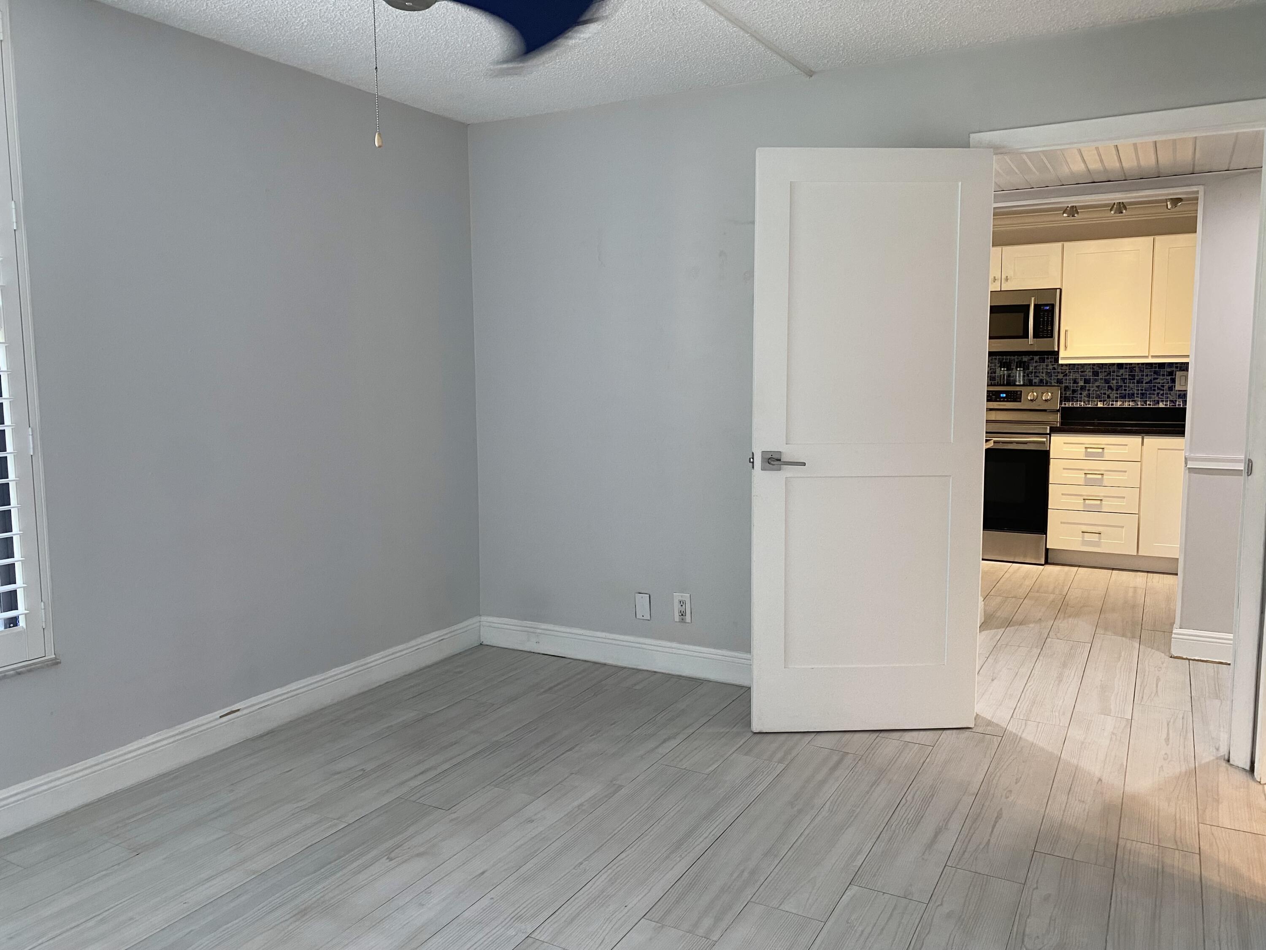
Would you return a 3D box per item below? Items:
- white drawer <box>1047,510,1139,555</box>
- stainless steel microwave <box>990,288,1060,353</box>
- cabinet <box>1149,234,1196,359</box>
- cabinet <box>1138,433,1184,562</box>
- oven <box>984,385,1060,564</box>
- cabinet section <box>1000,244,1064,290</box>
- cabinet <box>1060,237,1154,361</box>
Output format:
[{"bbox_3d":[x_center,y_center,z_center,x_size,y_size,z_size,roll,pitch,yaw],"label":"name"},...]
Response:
[{"bbox_3d":[3.093,0.341,6.384,0.525,0.263,0.500,3,7,28],"label":"white drawer"},{"bbox_3d":[2.591,-1.055,6.690,0.757,0.438,0.405,3,7,28],"label":"stainless steel microwave"},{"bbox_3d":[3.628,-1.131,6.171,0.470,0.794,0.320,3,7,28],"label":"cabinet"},{"bbox_3d":[3.563,0.120,6.174,0.470,0.744,0.620,3,7,28],"label":"cabinet"},{"bbox_3d":[2.525,-0.029,6.661,0.760,1.165,0.700,3,7,28],"label":"oven"},{"bbox_3d":[2.762,-1.412,6.539,0.375,0.301,0.320,3,8,29],"label":"cabinet section"},{"bbox_3d":[3.185,-1.154,6.407,0.535,0.794,0.320,3,7,28],"label":"cabinet"}]

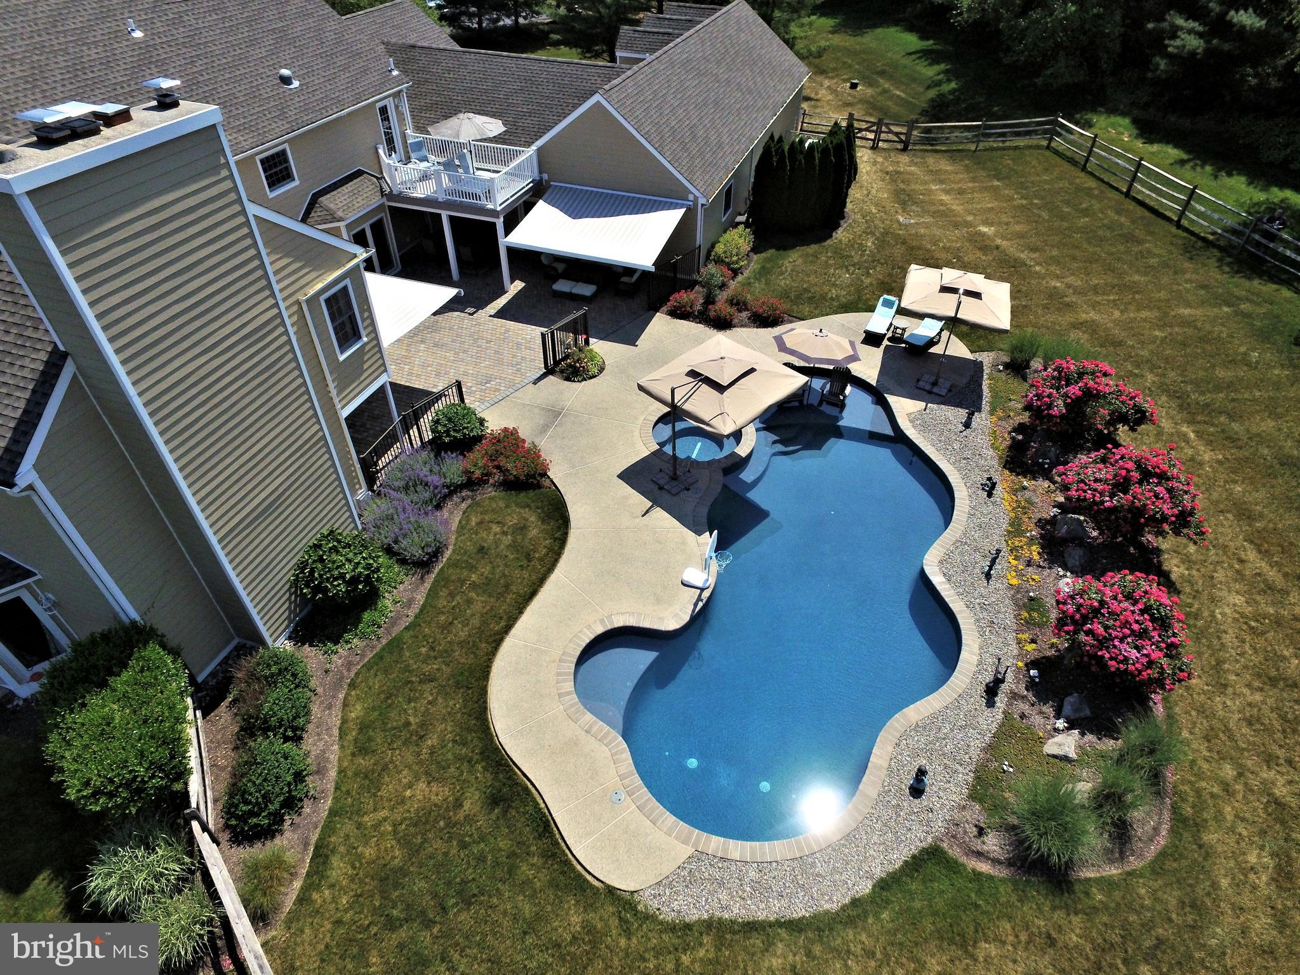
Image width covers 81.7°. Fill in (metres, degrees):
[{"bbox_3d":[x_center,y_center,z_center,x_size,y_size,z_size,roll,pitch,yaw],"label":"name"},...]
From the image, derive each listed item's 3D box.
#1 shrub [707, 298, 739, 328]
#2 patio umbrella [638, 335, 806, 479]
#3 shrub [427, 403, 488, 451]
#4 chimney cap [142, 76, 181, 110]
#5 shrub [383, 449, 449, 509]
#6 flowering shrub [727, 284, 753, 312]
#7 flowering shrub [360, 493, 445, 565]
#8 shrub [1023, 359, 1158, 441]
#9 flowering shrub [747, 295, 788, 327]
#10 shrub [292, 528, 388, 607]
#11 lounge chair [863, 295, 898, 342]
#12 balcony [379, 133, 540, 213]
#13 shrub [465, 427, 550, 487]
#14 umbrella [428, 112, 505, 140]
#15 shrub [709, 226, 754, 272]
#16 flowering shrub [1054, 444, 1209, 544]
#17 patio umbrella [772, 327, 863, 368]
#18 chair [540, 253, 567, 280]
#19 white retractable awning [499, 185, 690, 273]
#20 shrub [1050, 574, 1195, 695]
[{"bbox_3d":[2.334,-5.583,24.169,1.040,0.900,1.000,1,42,0],"label":"shrub"},{"bbox_3d":[1.632,-1.944,18.793,3.300,2.780,2.950,-32,51,-31],"label":"patio umbrella"},{"bbox_3d":[-5.031,-1.597,19.566,1.520,1.150,1.500,0,42,0],"label":"shrub"},{"bbox_3d":[-7.030,-5.730,10.880,0.410,0.380,0.340,14,44,14],"label":"chimney cap"},{"bbox_3d":[-5.535,-0.205,17.767,1.480,1.000,1.750,1,42,0],"label":"shrub"},{"bbox_3d":[2.991,-6.304,25.090,0.950,0.880,0.950,0,42,0],"label":"flowering shrub"},{"bbox_3d":[-5.372,0.914,16.588,1.800,1.120,1.850,1,42,0],"label":"flowering shrub"},{"bbox_3d":[11.460,-2.250,19.700,3.150,1.750,2.600,22,46,22],"label":"shrub"},{"bbox_3d":[3.773,-5.623,23.975,1.280,0.950,1.250,1,42,0],"label":"flowering shrub"},{"bbox_3d":[-6.350,1.756,15.572,1.850,1.500,1.850,0,42,0],"label":"shrub"},{"bbox_3d":[7.442,-5.409,24.184,0.680,0.740,1.850,16,44,17],"label":"lounge chair"},{"bbox_3d":[-6.822,-10.953,25.801,5.100,1.070,3.150,14,44,14],"label":"balcony"},{"bbox_3d":[-3.510,-0.774,18.517,2.050,1.120,1.800,1,42,0],"label":"shrub"},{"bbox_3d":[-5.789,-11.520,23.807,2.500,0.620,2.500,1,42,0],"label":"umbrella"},{"bbox_3d":[2.899,-8.444,26.650,1.570,1.550,1.600,1,42,0],"label":"shrub"},{"bbox_3d":[10.800,0.170,17.000,3.000,1.800,2.600,22,46,22],"label":"flowering shrub"},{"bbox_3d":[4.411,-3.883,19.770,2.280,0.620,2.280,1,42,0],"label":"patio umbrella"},{"bbox_3d":[-3.439,-7.950,26.518,0.820,0.860,0.780,14,44,14],"label":"chair"},{"bbox_3d":[-1.697,-8.696,24.722,5.200,0.650,3.800,14,44,14],"label":"white retractable awning"},{"bbox_3d":[8.968,2.797,14.355,2.400,1.750,2.500,14,44,14],"label":"shrub"}]

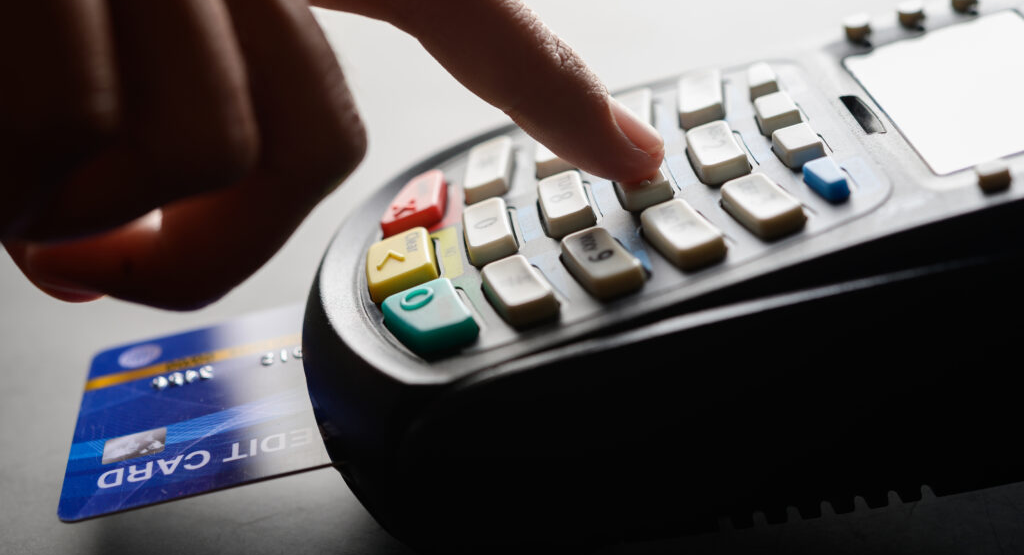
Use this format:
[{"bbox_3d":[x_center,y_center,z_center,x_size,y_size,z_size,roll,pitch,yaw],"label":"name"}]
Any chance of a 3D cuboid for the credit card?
[{"bbox_3d":[-0.030,0.016,0.281,0.086,0.001,0.054,-13,27,0],"label":"credit card"}]

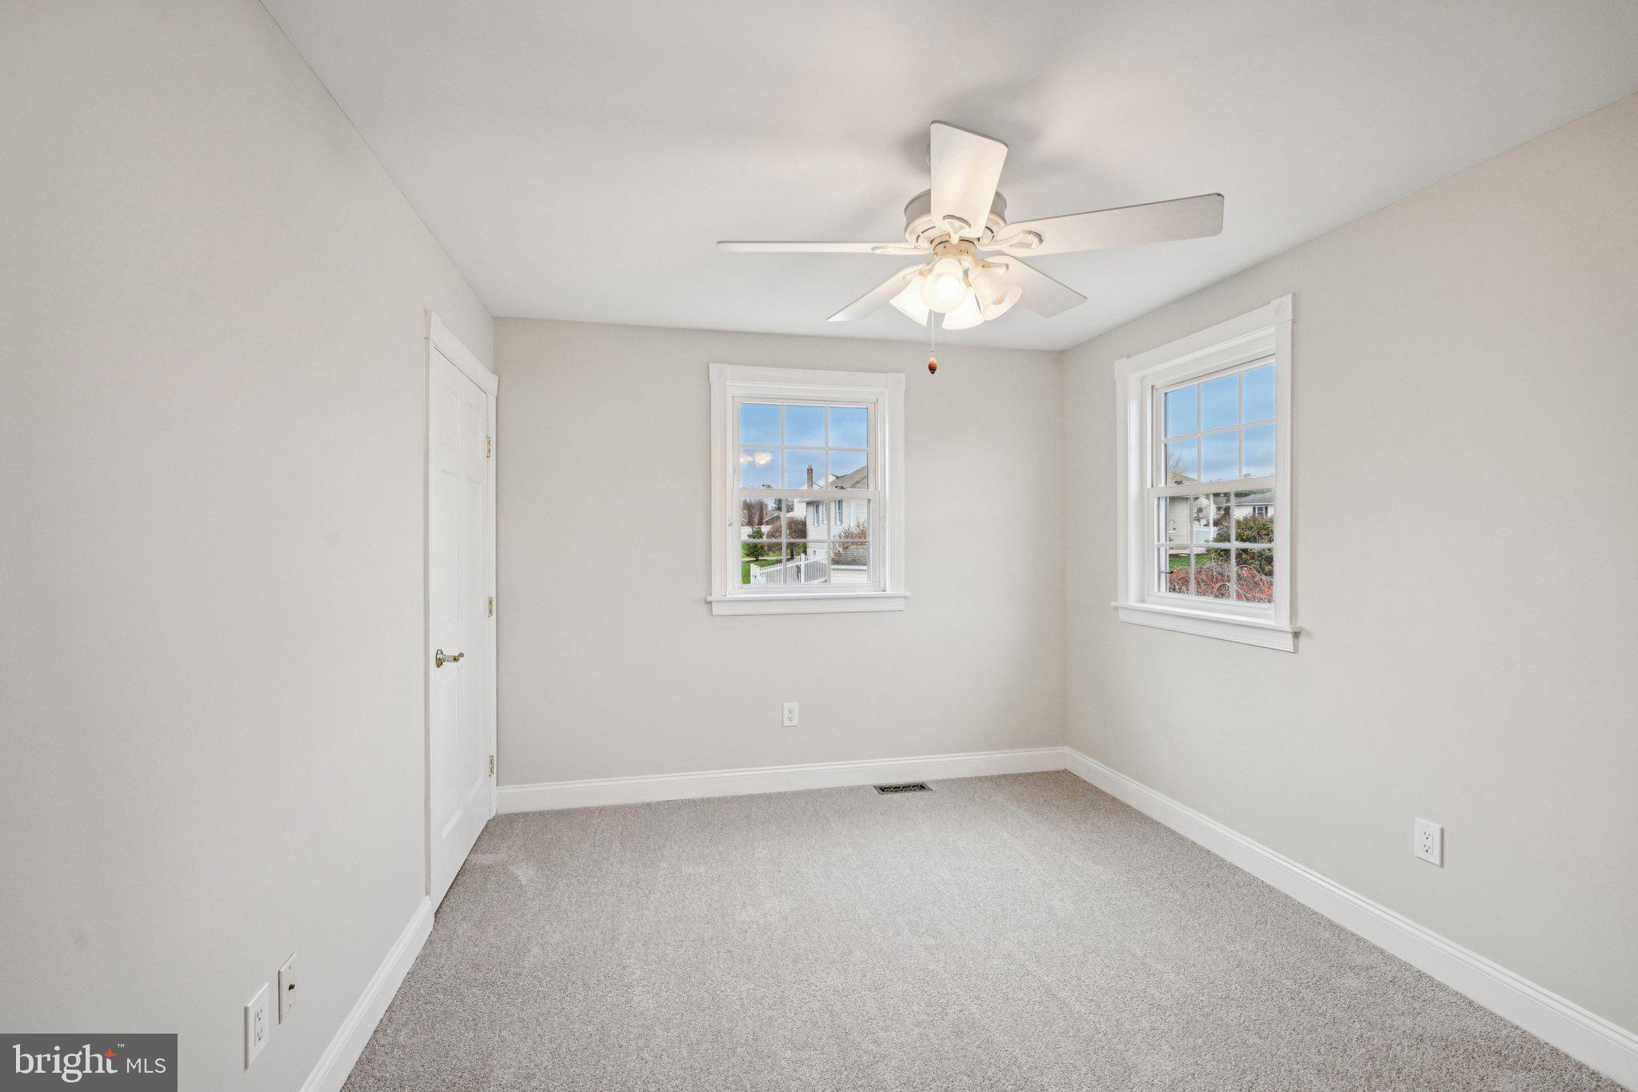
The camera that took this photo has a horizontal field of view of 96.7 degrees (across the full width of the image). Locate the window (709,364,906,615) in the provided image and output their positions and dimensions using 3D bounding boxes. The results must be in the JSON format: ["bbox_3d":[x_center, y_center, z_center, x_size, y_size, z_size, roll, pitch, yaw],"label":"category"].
[{"bbox_3d":[-0.045,-0.292,3.938,1.090,1.305,0.120,0,1,-13],"label":"window"}]

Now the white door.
[{"bbox_3d":[-1.479,0.297,2.991,0.040,2.010,0.820,0,1,-13],"label":"white door"}]

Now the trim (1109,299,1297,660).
[{"bbox_3d":[1.673,-0.274,3.225,0.090,1.335,1.090,0,1,-13],"label":"trim"}]

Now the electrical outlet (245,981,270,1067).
[{"bbox_3d":[-1.104,0.944,1.435,0.008,0.118,0.075,0,1,-13],"label":"electrical outlet"}]

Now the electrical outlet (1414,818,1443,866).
[{"bbox_3d":[1.886,0.916,2.250,0.008,0.121,0.077,0,1,-13],"label":"electrical outlet"}]

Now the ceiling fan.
[{"bbox_3d":[0.385,-0.855,2.045,1.300,0.500,1.280,0,1,-13],"label":"ceiling fan"}]

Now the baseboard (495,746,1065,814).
[{"bbox_3d":[-0.073,1.246,3.920,3.080,0.135,0.016,0,1,-13],"label":"baseboard"}]

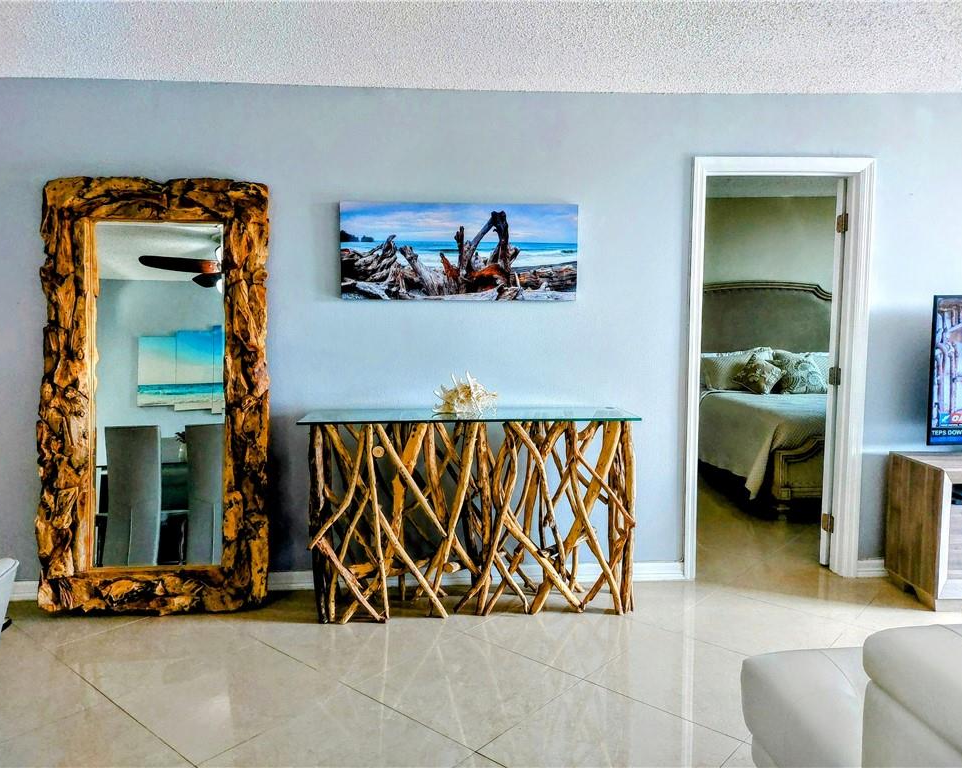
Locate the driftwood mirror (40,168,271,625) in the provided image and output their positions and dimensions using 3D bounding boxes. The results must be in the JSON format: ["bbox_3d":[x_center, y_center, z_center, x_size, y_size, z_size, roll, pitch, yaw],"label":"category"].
[{"bbox_3d":[-1.487,0.062,3.271,1.008,1.980,0.100,1,3,-4],"label":"driftwood mirror"}]

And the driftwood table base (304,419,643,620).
[{"bbox_3d":[-0.051,0.588,3.299,1.482,0.907,0.397,-1,5,-4],"label":"driftwood table base"}]

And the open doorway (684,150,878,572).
[{"bbox_3d":[1.490,-0.057,3.630,0.905,2.112,0.150,-1,5,-4],"label":"open doorway"}]

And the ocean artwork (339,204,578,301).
[{"bbox_3d":[-0.098,-0.626,3.389,1.119,0.455,0.035,-1,5,-4],"label":"ocean artwork"}]

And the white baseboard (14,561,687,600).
[{"bbox_3d":[-0.654,0.978,3.515,3.421,0.095,0.016,-1,5,-4],"label":"white baseboard"}]

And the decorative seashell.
[{"bbox_3d":[-0.072,0.037,3.301,0.298,0.191,0.190,-1,5,-4],"label":"decorative seashell"}]

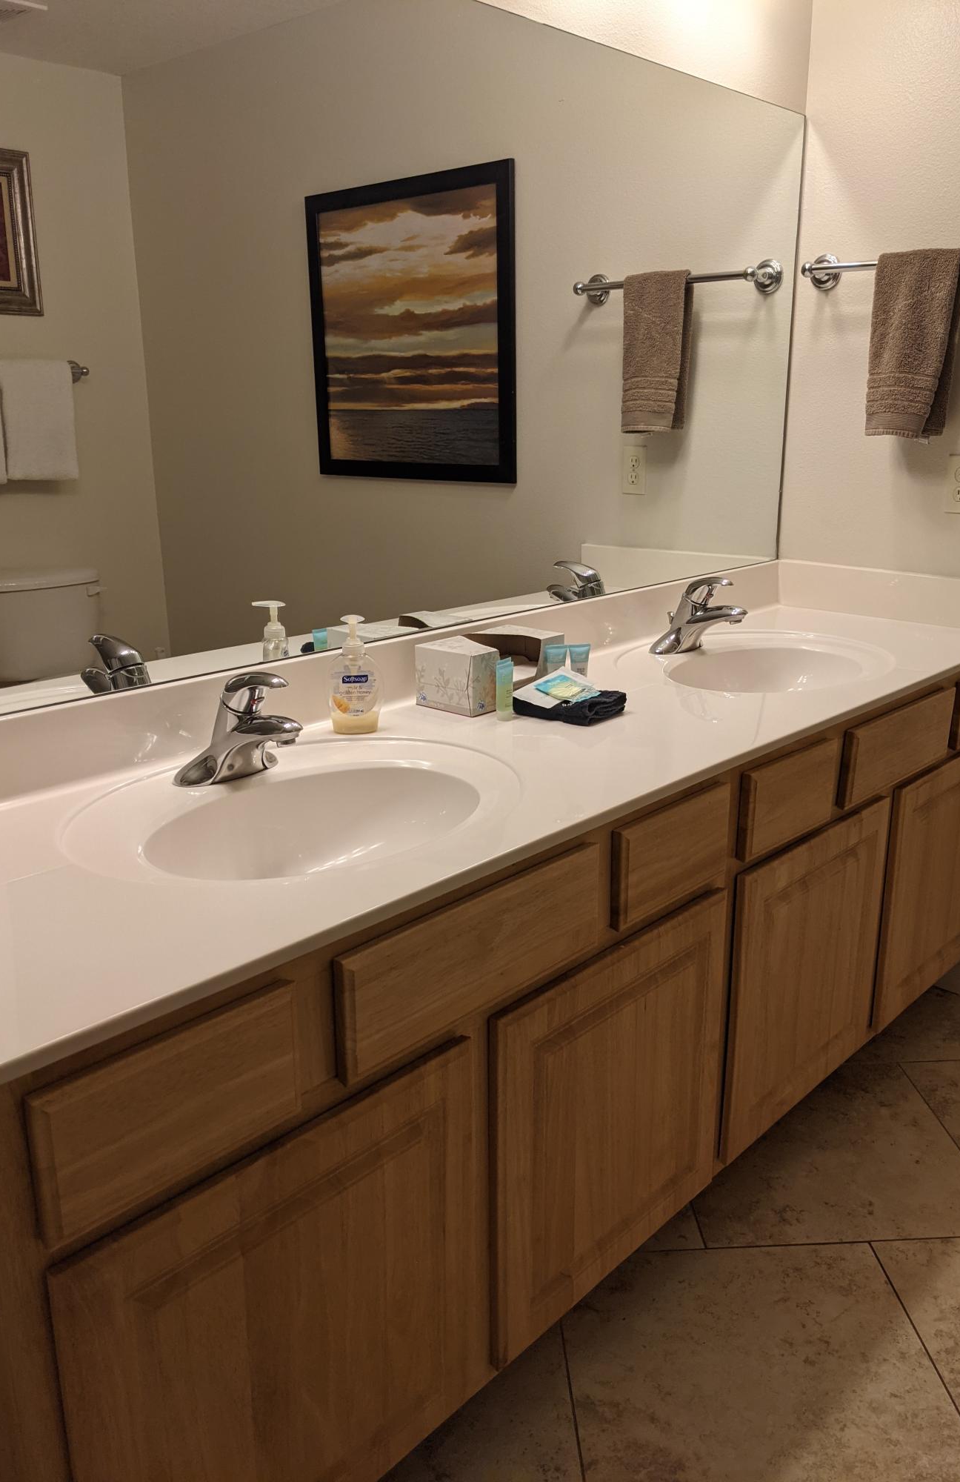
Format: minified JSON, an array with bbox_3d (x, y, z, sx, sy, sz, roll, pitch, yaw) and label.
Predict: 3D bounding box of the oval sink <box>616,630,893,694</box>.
[{"bbox_3d":[0.503,-0.084,2.142,0.466,0.140,0.560,14,22,41],"label":"oval sink"}]

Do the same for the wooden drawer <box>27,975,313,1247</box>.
[{"bbox_3d":[-0.260,0.300,0.970,0.030,0.131,0.247,14,22,41],"label":"wooden drawer"}]

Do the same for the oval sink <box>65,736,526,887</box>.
[{"bbox_3d":[-0.219,0.134,1.394,0.455,0.145,0.560,14,22,41],"label":"oval sink"}]

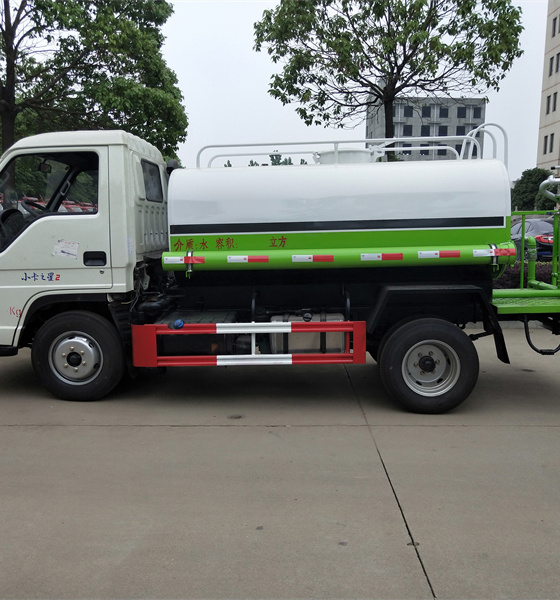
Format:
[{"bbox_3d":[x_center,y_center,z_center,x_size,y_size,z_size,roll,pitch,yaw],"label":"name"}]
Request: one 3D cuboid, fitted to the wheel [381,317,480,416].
[{"bbox_3d":[1.120,0.486,4.361,0.710,0.710,0.210,1,8,5],"label":"wheel"}]

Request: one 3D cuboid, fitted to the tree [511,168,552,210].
[{"bbox_3d":[19.400,-8.265,44.280,3.900,4.000,3.800,0,8,0],"label":"tree"}]

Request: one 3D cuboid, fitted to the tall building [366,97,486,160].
[{"bbox_3d":[26.100,-24.776,107.594,18.000,21.900,16.000,0,8,0],"label":"tall building"}]

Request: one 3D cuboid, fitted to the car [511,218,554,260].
[{"bbox_3d":[8.700,-2.030,19.508,1.820,1.460,4.700,0,8,3],"label":"car"}]

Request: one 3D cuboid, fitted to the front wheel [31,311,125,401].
[{"bbox_3d":[-1.620,0.452,4.638,0.700,0.700,0.190,1,8,5],"label":"front wheel"}]

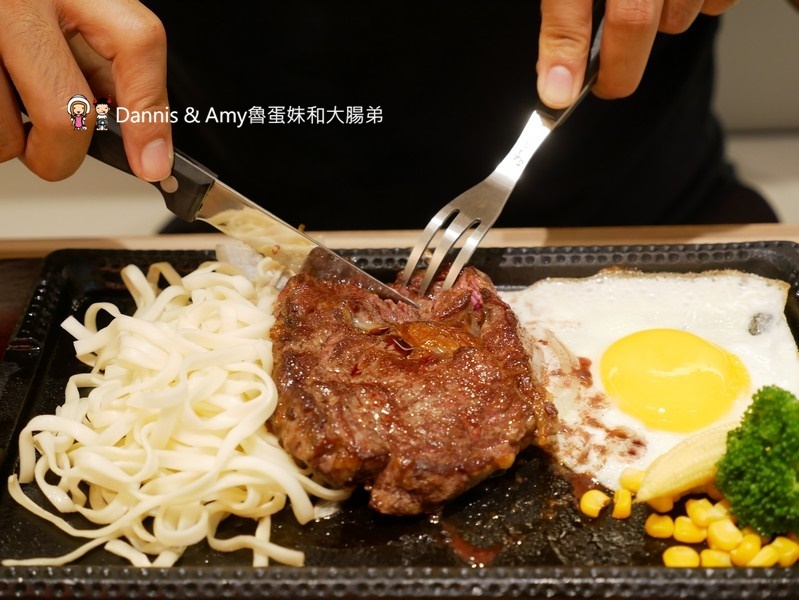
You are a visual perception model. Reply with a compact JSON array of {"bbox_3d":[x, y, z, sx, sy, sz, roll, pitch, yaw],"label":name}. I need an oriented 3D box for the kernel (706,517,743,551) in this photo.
[{"bbox_3d":[0.101,0.073,0.428,0.011,0.008,0.009,0,37,0],"label":"kernel"}]

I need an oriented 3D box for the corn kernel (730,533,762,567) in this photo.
[{"bbox_3d":[0.107,0.077,0.427,0.008,0.008,0.011,19,41,24],"label":"corn kernel"}]

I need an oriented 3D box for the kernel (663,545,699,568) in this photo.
[{"bbox_3d":[0.087,0.080,0.426,0.011,0.008,0.009,0,37,0],"label":"kernel"}]

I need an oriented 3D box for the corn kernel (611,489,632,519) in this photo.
[{"bbox_3d":[0.071,0.066,0.445,0.006,0.008,0.010,0,37,0],"label":"corn kernel"}]

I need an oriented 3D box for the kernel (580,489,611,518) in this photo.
[{"bbox_3d":[0.063,0.065,0.445,0.009,0.007,0.010,0,37,0],"label":"kernel"}]

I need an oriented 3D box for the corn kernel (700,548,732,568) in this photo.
[{"bbox_3d":[0.097,0.080,0.425,0.010,0.007,0.009,0,37,0],"label":"corn kernel"}]

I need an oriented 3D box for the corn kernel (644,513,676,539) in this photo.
[{"bbox_3d":[0.082,0.071,0.437,0.009,0.007,0.009,0,37,0],"label":"corn kernel"}]

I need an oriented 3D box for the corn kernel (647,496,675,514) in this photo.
[{"bbox_3d":[0.084,0.065,0.445,0.009,0.007,0.009,0,37,0],"label":"corn kernel"}]

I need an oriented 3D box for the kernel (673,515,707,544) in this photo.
[{"bbox_3d":[0.091,0.072,0.436,0.010,0.007,0.009,0,37,0],"label":"kernel"}]

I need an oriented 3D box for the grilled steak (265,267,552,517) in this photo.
[{"bbox_3d":[0.003,0.028,0.479,0.098,0.027,0.110,0,37,0],"label":"grilled steak"}]

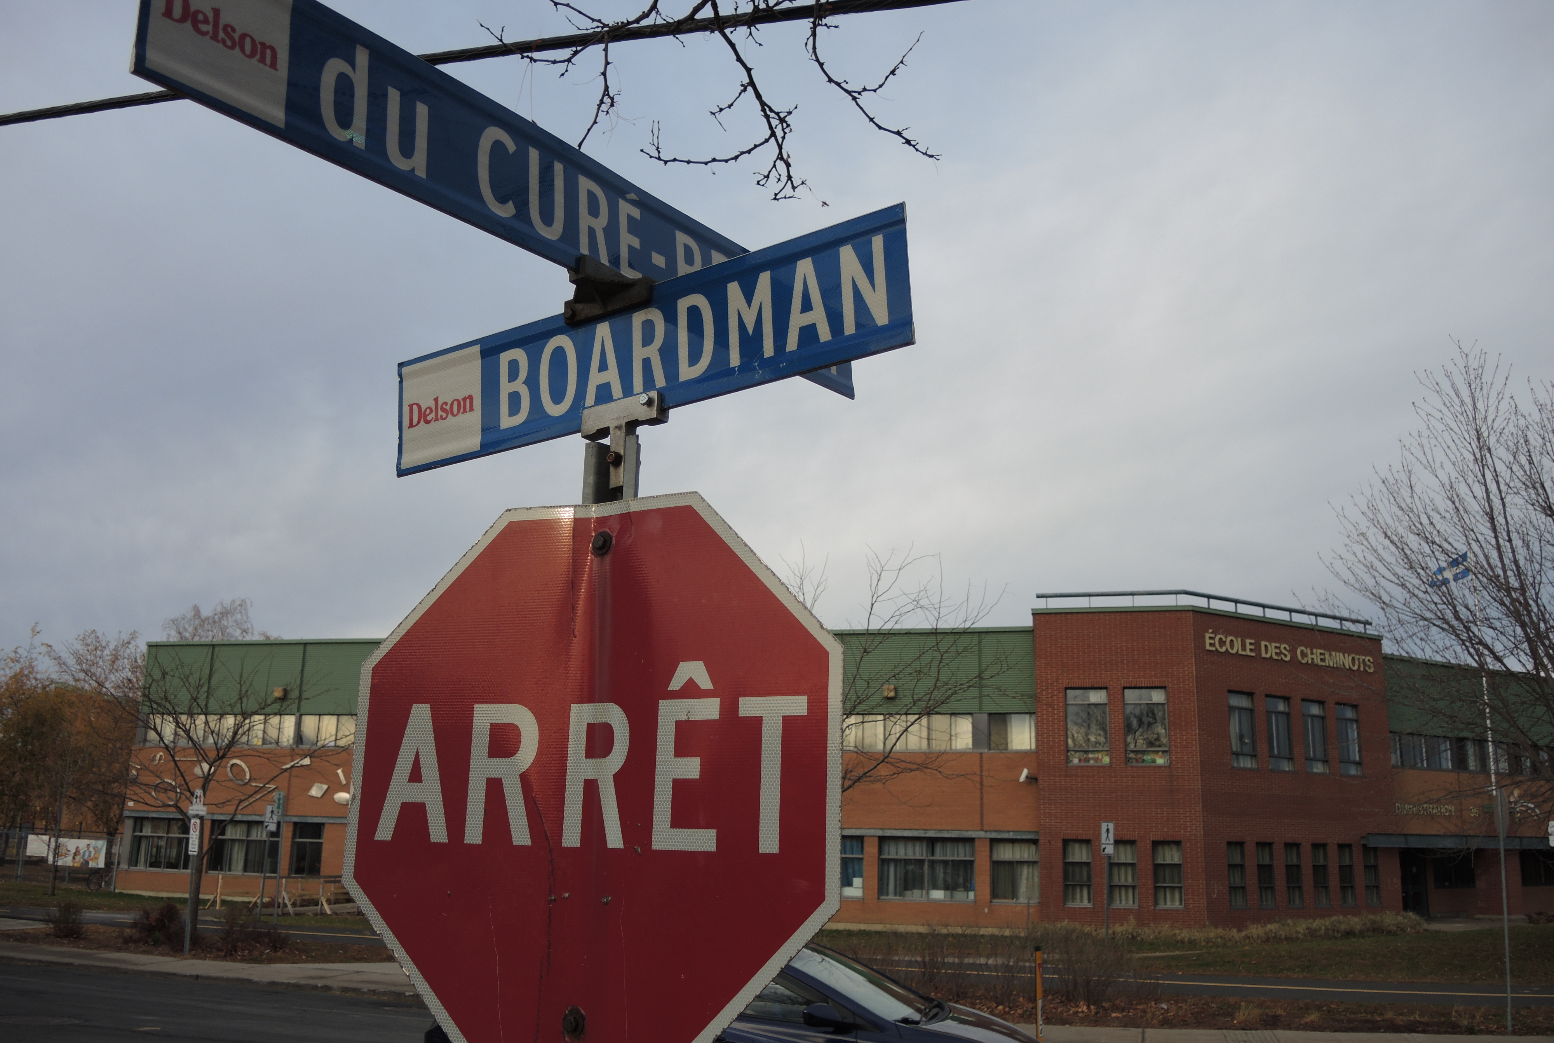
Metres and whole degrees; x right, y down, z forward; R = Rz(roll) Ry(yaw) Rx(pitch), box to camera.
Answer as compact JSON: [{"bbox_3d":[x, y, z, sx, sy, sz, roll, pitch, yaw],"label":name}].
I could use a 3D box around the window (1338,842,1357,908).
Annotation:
[{"bbox_3d":[16.545,10.269,36.465,0.679,1.746,0.150,9,-16,-29],"label":"window"}]

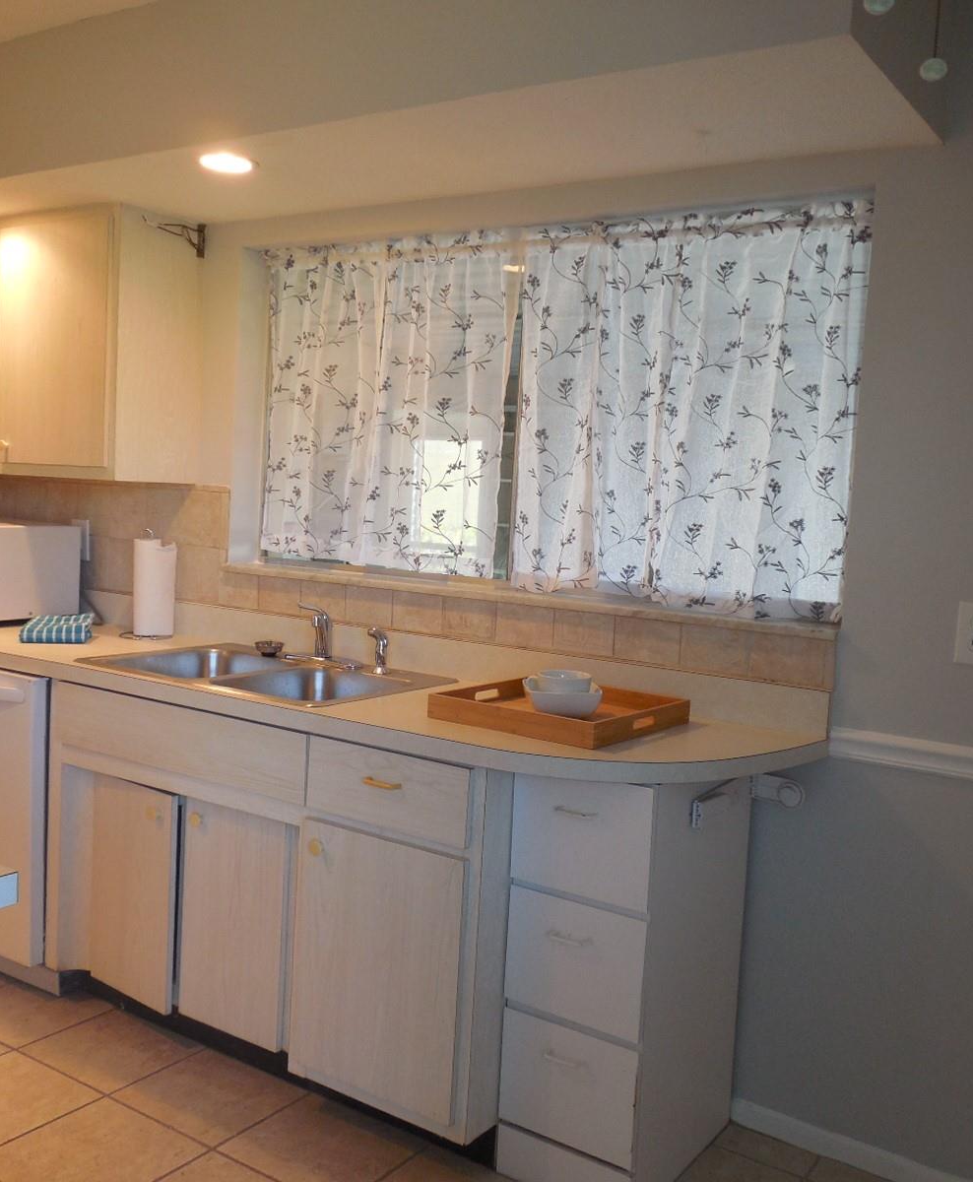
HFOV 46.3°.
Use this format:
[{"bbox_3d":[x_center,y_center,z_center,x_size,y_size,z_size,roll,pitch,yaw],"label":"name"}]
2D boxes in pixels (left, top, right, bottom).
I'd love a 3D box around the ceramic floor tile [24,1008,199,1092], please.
[{"bbox_3d":[-0.919,1.125,2.785,0.319,0.010,0.284,6,6,32],"label":"ceramic floor tile"}]

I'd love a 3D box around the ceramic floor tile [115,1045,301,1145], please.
[{"bbox_3d":[-0.637,1.156,2.606,0.319,0.010,0.284,6,6,32],"label":"ceramic floor tile"}]

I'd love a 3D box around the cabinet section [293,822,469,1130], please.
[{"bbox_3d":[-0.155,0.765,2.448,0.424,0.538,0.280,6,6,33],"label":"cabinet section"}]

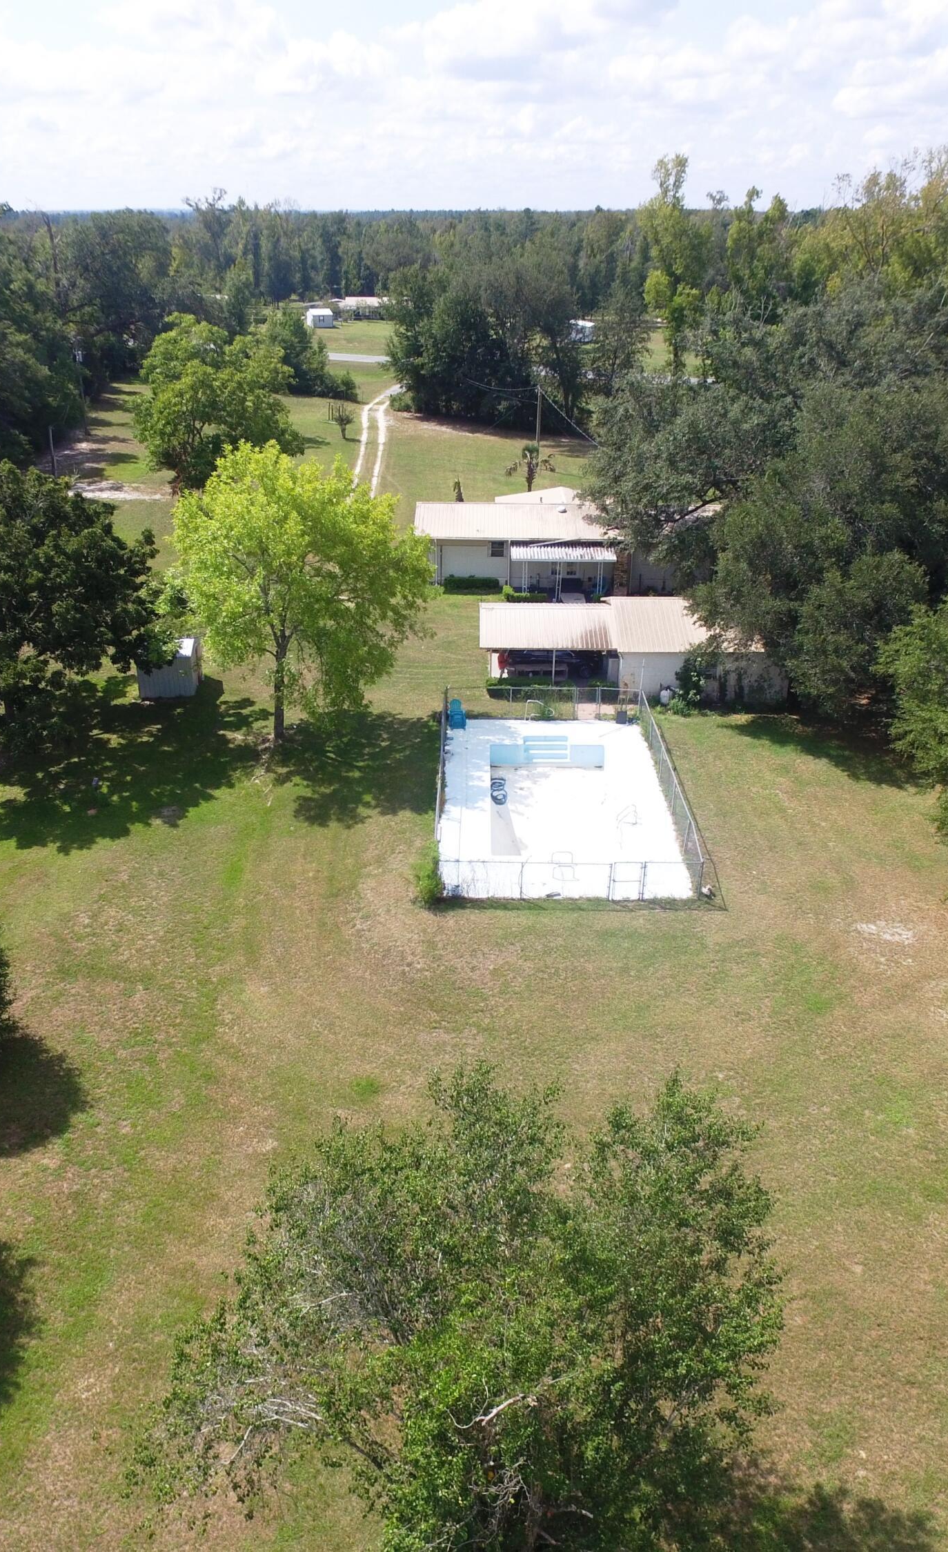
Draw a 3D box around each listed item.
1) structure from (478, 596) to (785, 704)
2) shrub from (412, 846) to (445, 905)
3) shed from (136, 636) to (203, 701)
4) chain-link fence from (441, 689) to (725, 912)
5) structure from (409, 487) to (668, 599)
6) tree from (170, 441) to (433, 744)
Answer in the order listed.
[{"bbox_3d":[7.200,-6.641,58.183,13.900,3.450,8.000,0,25,0],"label":"structure"},{"bbox_3d":[-1.450,3.160,39.590,1.050,1.750,1.250,0,25,0],"label":"shrub"},{"bbox_3d":[-14.300,-5.270,56.510,2.500,2.400,2.400,0,25,0],"label":"shed"},{"bbox_3d":[3.150,0.187,46.149,8.800,1.440,15.300,0,25,0],"label":"chain-link fence"},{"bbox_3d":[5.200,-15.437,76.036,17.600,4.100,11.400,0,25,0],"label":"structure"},{"bbox_3d":[-7.100,-7.377,49.529,10.600,12.200,10.400,0,25,0],"label":"tree"}]

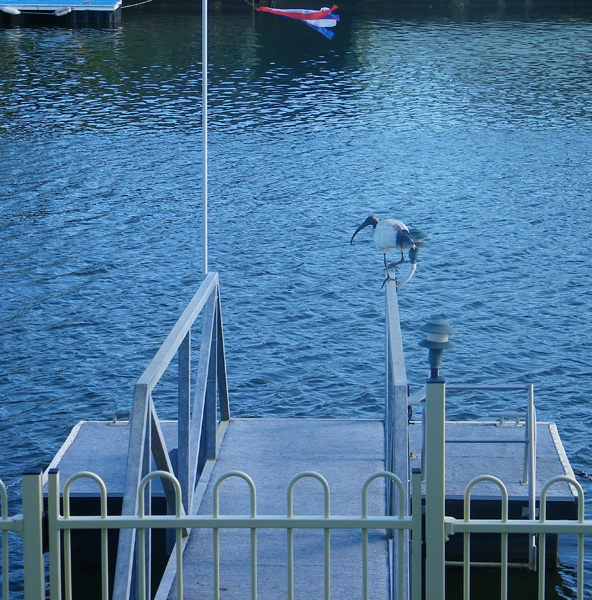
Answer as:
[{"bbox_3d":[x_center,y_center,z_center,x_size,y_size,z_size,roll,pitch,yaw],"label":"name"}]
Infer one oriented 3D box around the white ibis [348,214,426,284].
[{"bbox_3d":[0.504,-0.279,11.850,0.480,0.380,0.190,7,12,36],"label":"white ibis"}]

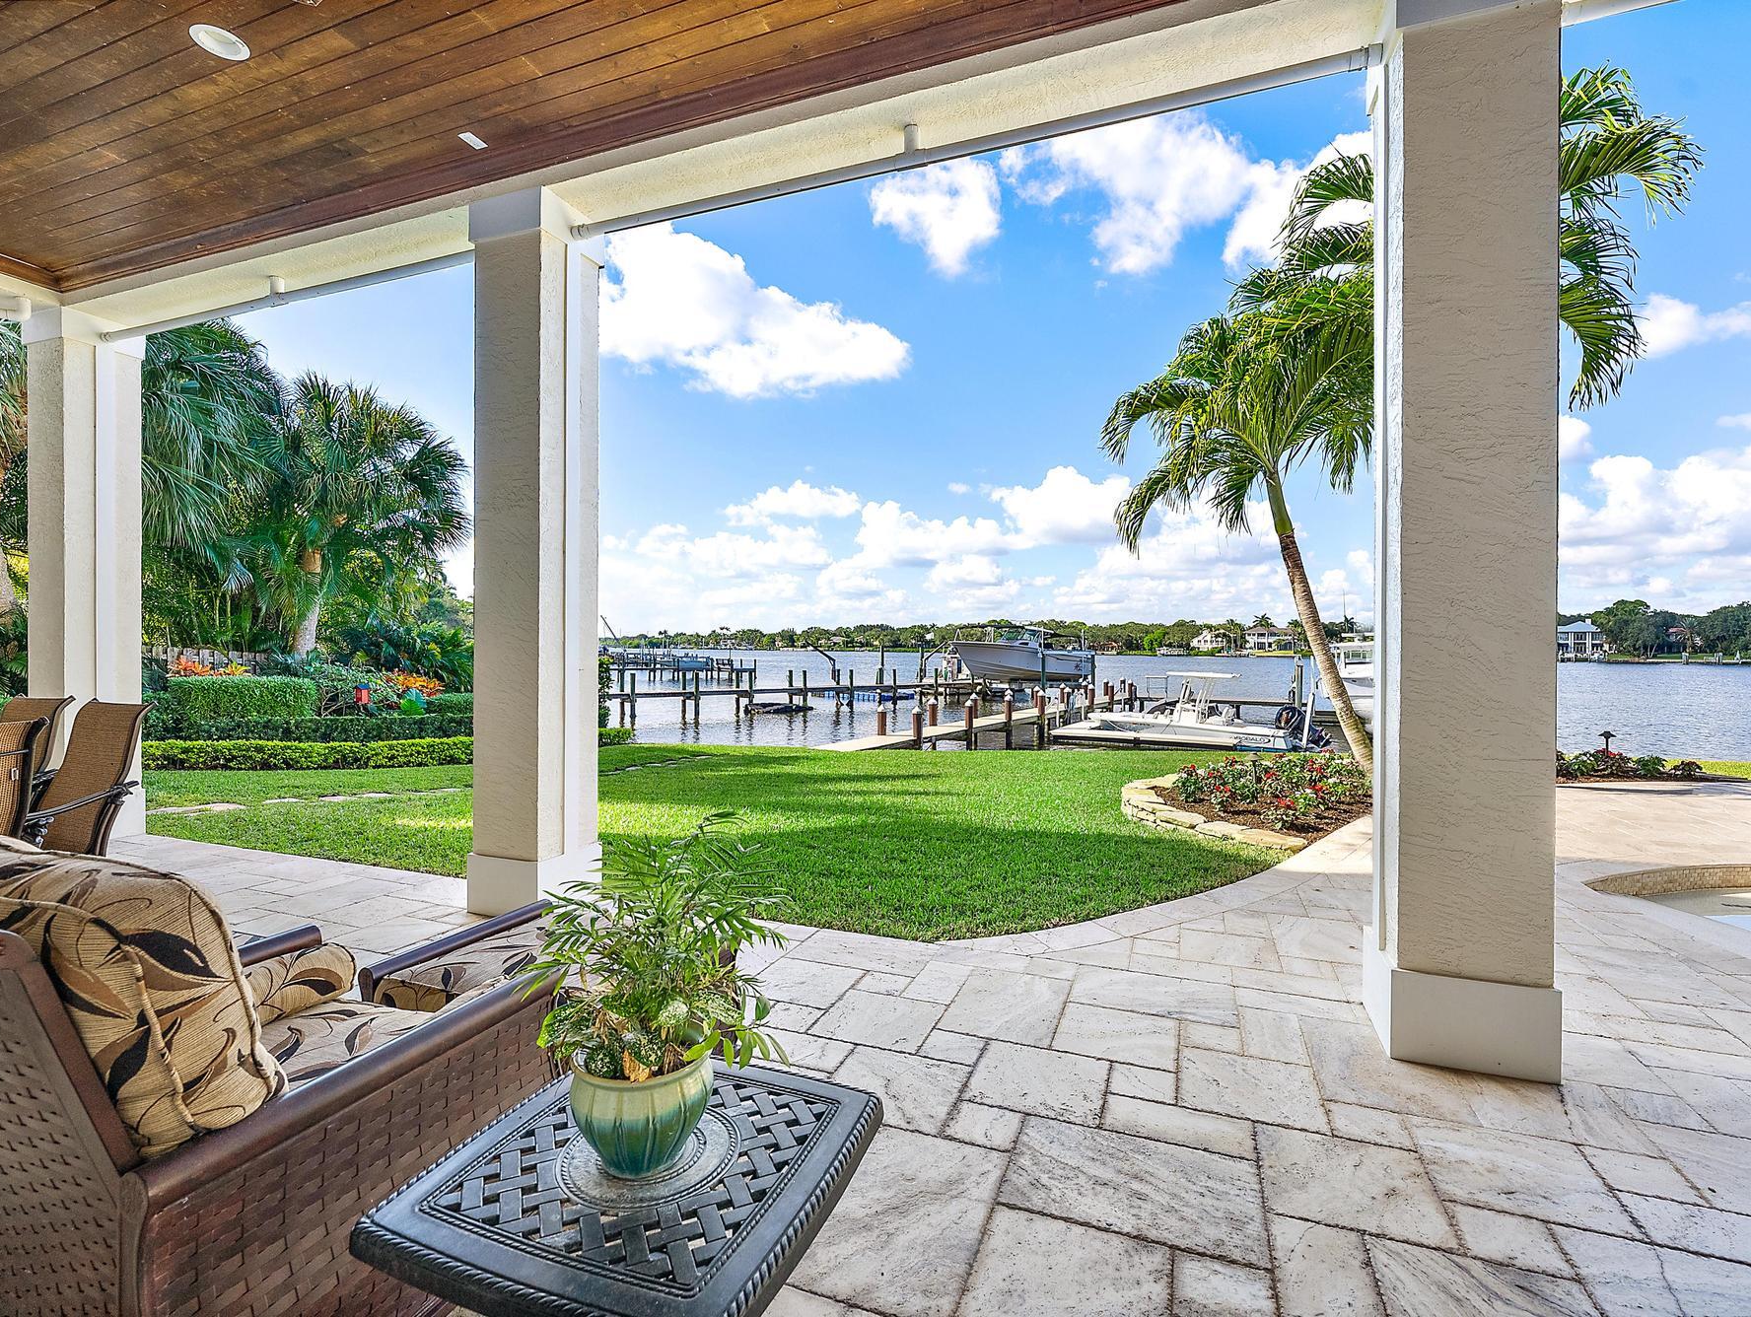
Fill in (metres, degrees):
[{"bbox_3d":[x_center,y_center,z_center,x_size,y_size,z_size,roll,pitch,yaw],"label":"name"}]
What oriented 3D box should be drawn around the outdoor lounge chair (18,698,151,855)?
[{"bbox_3d":[-3.870,0.761,3.500,0.620,1.090,0.720,0,0,21],"label":"outdoor lounge chair"}]

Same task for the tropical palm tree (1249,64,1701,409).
[{"bbox_3d":[6.364,-2.400,8.200,4.000,7.300,4.000,0,0,21],"label":"tropical palm tree"}]

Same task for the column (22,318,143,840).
[{"bbox_3d":[-5.600,-0.540,5.450,0.460,3.630,0.460,0,0,21],"label":"column"}]

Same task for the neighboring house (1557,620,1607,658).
[{"bbox_3d":[177.967,-5.053,195.000,13.000,9.000,12.000,1,0,30],"label":"neighboring house"}]

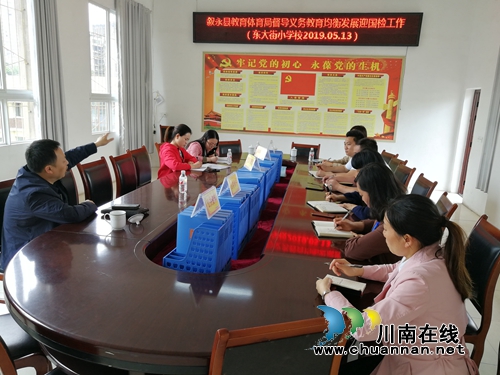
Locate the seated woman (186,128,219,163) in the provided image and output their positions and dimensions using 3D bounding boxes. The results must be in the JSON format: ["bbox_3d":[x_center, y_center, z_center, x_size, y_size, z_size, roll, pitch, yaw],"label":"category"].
[{"bbox_3d":[-0.712,-0.161,5.018,0.700,1.180,0.500,9,14,29],"label":"seated woman"}]

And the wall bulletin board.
[{"bbox_3d":[0.921,-1.757,7.537,3.812,1.550,0.040,5,13,9],"label":"wall bulletin board"}]

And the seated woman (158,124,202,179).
[{"bbox_3d":[-0.707,-0.107,4.466,0.720,1.240,0.500,5,13,9],"label":"seated woman"}]

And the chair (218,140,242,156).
[{"bbox_3d":[-0.260,-0.211,5.738,0.440,0.927,0.550,-3,14,-24],"label":"chair"}]

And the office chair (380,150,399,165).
[{"bbox_3d":[1.584,-0.005,5.277,0.560,0.960,0.480,2,12,-1],"label":"office chair"}]

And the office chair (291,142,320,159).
[{"bbox_3d":[0.803,-0.177,5.904,0.480,0.960,0.560,6,13,17],"label":"office chair"}]

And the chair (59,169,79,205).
[{"bbox_3d":[-1.288,0.343,3.054,0.550,0.927,0.440,5,13,9],"label":"chair"}]

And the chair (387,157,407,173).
[{"bbox_3d":[1.480,0.115,4.606,0.550,0.927,0.440,3,13,4],"label":"chair"}]

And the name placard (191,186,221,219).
[{"bbox_3d":[-0.206,0.069,1.915,0.086,0.116,0.200,5,13,12],"label":"name placard"}]

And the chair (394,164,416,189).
[{"bbox_3d":[1.359,0.218,4.120,0.550,0.927,0.440,3,13,2],"label":"chair"}]

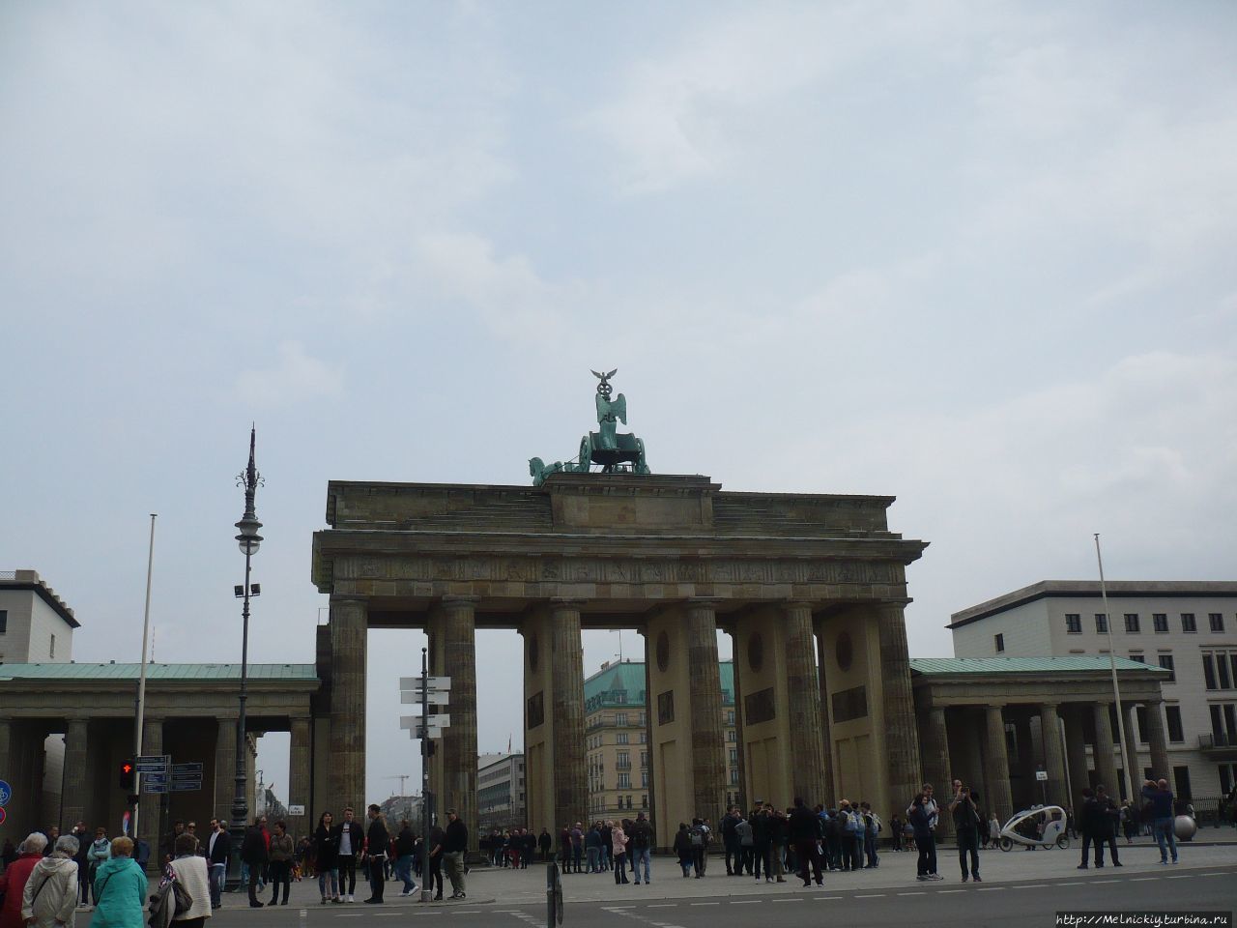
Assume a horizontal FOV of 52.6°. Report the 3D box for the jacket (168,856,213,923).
[{"bbox_3d":[-4.318,4.259,12.600,0.460,0.630,0.310,6,-18,-27],"label":"jacket"}]

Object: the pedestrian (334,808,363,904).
[{"bbox_3d":[-5.329,7.746,24.766,0.560,1.780,0.360,-2,-16,0],"label":"pedestrian"}]

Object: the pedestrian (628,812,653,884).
[{"bbox_3d":[0.563,10.081,32.865,0.580,1.810,0.420,-2,-16,0],"label":"pedestrian"}]

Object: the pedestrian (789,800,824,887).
[{"bbox_3d":[3.924,7.900,26.142,0.620,1.780,0.420,-2,-16,0],"label":"pedestrian"}]

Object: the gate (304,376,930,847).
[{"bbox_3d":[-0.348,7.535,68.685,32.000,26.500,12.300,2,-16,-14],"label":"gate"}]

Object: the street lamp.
[{"bbox_3d":[-10.659,5.191,35.762,0.850,13.325,0.850,2,-16,-14],"label":"street lamp"}]

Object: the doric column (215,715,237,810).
[{"bbox_3d":[-18.930,15.650,60.200,1.200,7.100,1.200,2,-16,-13],"label":"doric column"}]

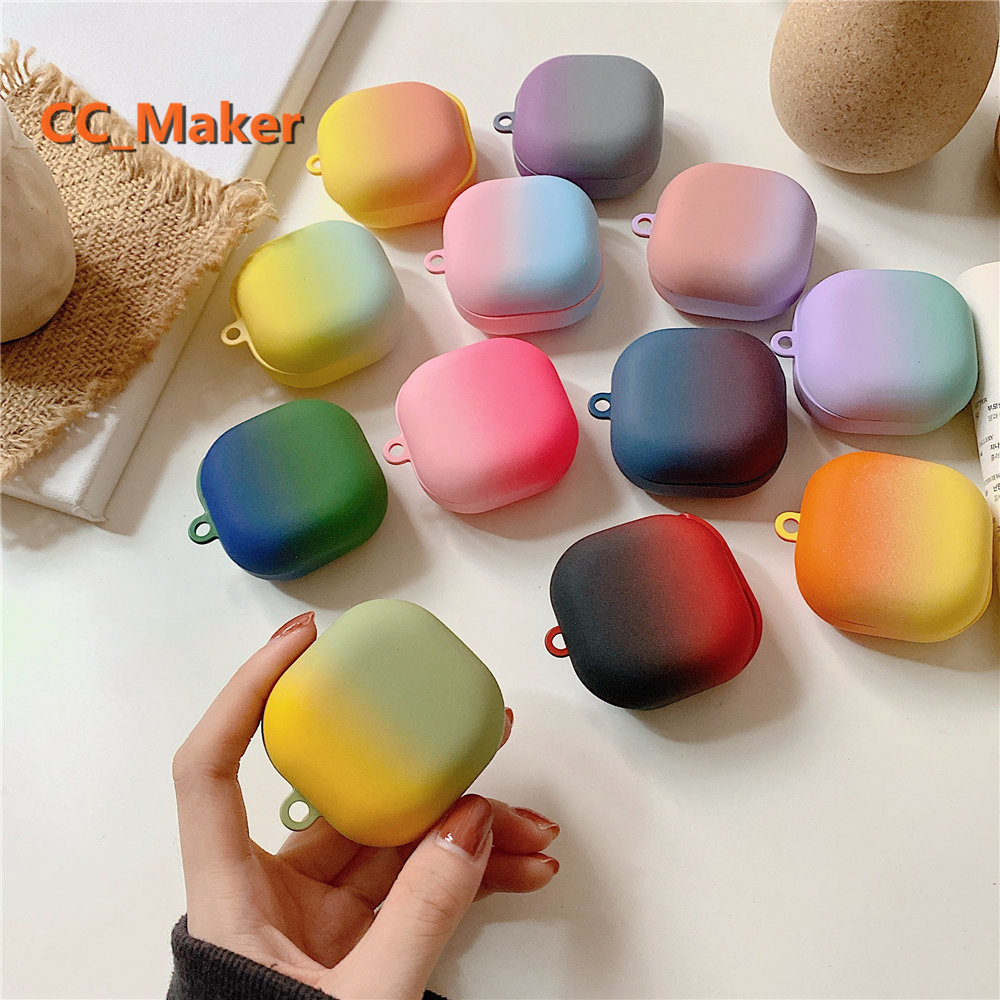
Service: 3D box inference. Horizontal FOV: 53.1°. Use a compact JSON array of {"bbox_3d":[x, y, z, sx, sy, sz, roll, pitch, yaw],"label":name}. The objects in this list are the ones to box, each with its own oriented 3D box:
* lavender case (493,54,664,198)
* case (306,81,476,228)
[{"bbox_3d":[0.028,-0.133,0.357,0.061,0.030,0.053,4,67,6],"label":"lavender case"},{"bbox_3d":[-0.040,-0.123,0.359,0.061,0.030,0.053,-9,67,1],"label":"case"}]

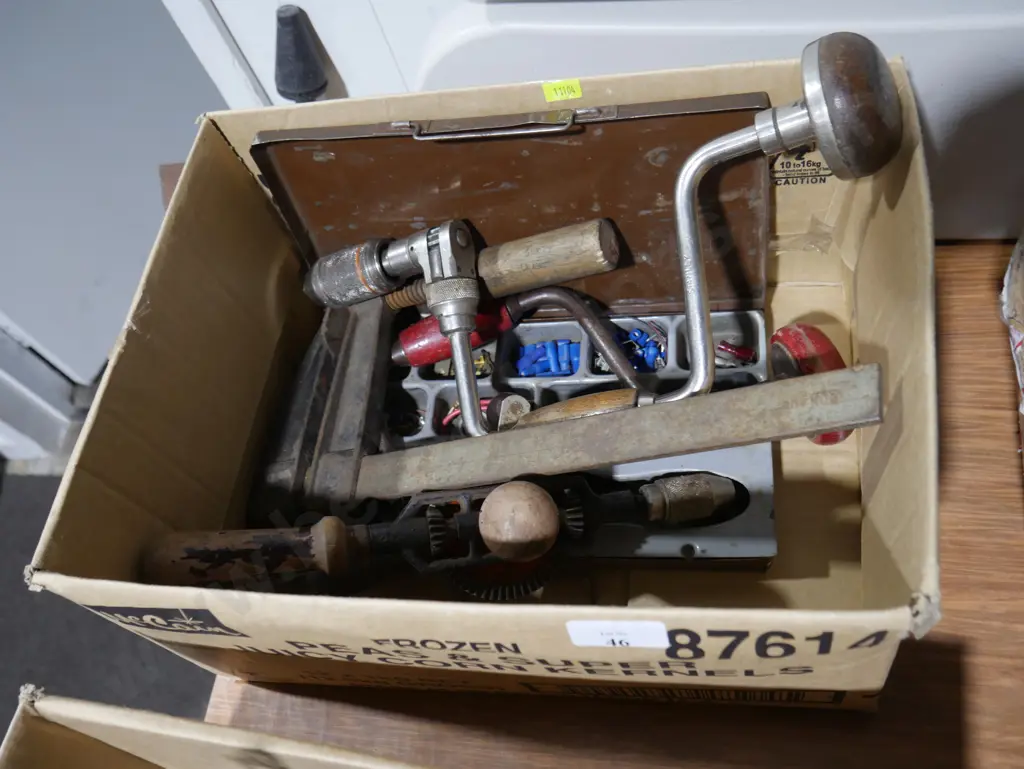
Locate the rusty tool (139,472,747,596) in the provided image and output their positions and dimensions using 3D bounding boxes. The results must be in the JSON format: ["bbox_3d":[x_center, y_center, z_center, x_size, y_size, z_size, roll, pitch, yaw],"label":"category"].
[{"bbox_3d":[-0.035,0.079,0.530,0.340,0.118,0.080,-6,78,-5],"label":"rusty tool"}]

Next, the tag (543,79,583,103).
[{"bbox_3d":[0.029,-0.167,0.542,0.022,0.013,0.001,-1,60,15],"label":"tag"}]

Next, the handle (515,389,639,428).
[{"bbox_3d":[0.037,0.020,0.546,0.090,0.029,0.029,-15,57,21],"label":"handle"}]

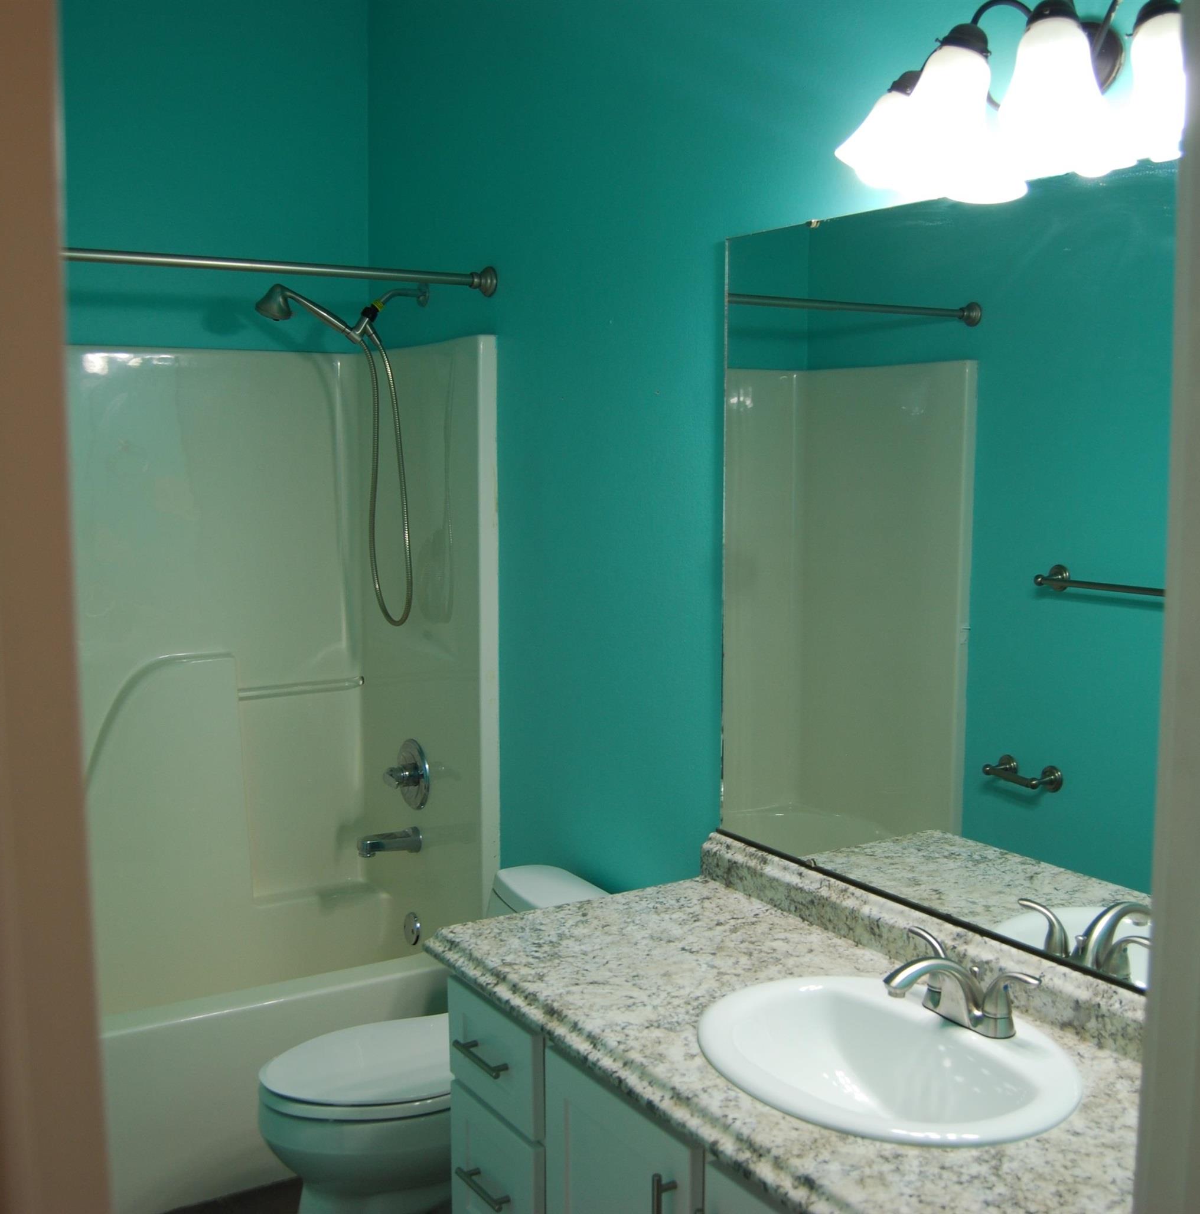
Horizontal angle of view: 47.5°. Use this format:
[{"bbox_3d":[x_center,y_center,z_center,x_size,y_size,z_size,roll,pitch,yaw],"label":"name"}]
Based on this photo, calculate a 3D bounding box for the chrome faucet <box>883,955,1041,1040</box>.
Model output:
[{"bbox_3d":[0.437,0.496,1.759,0.175,0.107,0.234,-4,8,-33],"label":"chrome faucet"}]

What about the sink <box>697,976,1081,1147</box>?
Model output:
[{"bbox_3d":[0.350,0.641,1.730,0.449,0.182,0.502,-4,8,-33],"label":"sink"}]

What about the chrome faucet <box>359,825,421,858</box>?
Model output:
[{"bbox_3d":[-0.519,0.588,3.363,0.155,0.063,0.060,-4,8,-33],"label":"chrome faucet"}]

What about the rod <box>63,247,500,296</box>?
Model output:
[{"bbox_3d":[-0.866,-0.659,2.571,1.520,0.066,0.066,-4,8,-33],"label":"rod"}]

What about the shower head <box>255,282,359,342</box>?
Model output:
[{"bbox_3d":[-0.667,-0.671,3.116,0.234,0.119,0.085,-4,8,-33],"label":"shower head"}]

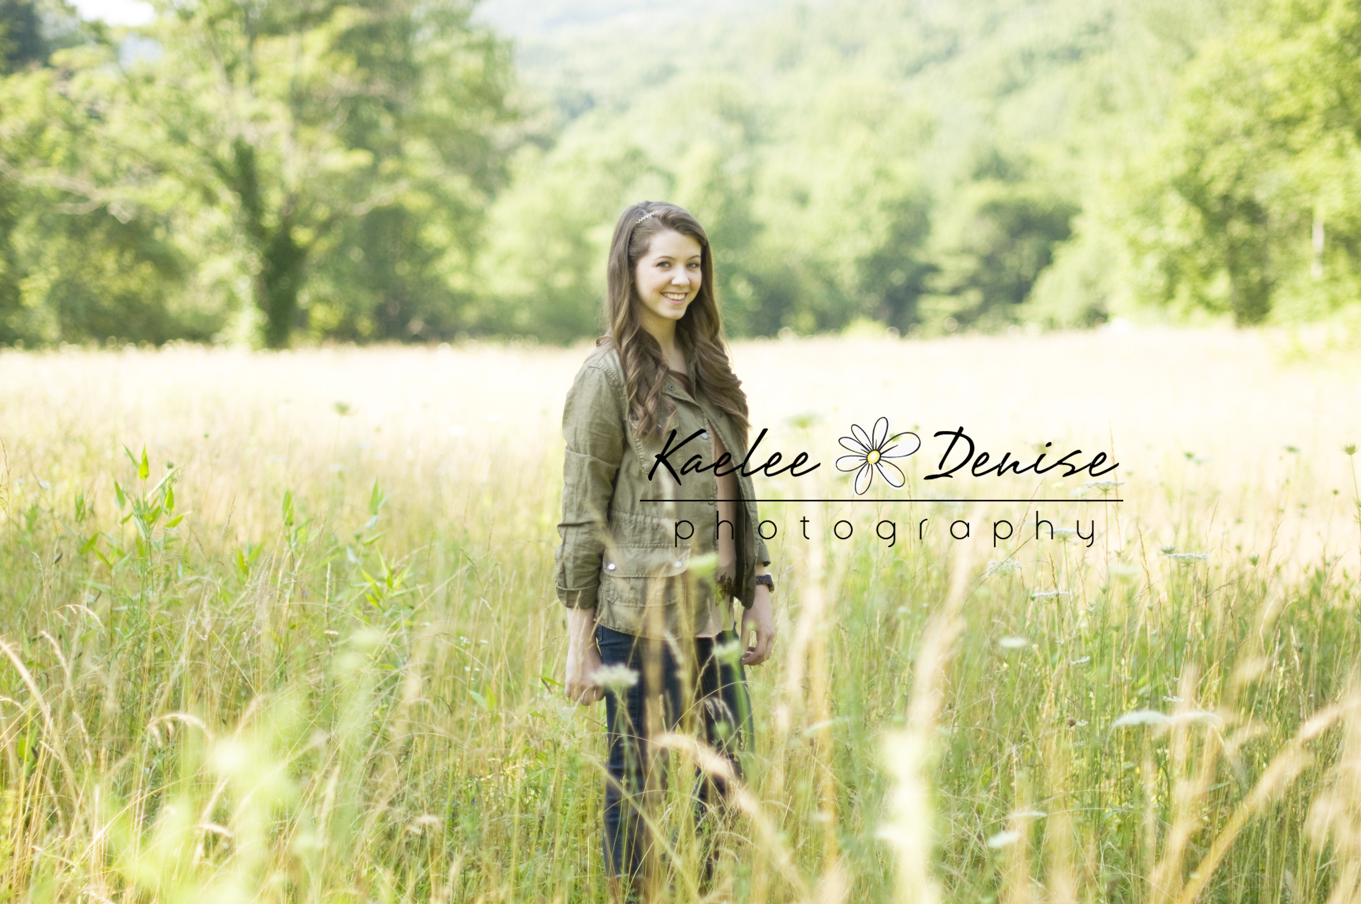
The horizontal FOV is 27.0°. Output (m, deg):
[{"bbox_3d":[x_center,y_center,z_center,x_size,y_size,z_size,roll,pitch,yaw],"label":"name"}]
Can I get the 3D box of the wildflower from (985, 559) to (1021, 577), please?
[{"bbox_3d":[0.651,0.231,5.700,0.071,0.033,0.071,0,2,0],"label":"wildflower"}]

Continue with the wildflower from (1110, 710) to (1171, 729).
[{"bbox_3d":[0.683,0.396,4.200,0.082,0.024,0.082,0,2,0],"label":"wildflower"}]

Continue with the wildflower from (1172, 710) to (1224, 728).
[{"bbox_3d":[0.767,0.396,4.200,0.076,0.024,0.076,0,2,0],"label":"wildflower"}]

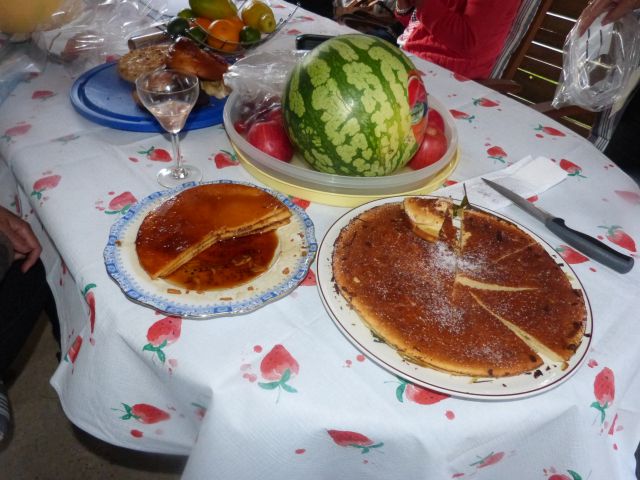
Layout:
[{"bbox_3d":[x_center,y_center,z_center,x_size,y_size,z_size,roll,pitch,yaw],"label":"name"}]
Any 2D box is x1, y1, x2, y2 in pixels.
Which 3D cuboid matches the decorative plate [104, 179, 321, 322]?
[{"bbox_3d":[-0.123,0.005,0.547,0.239,0.025,0.239,3,42,-3],"label":"decorative plate"}]

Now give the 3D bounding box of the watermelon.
[{"bbox_3d":[0.047,-0.175,0.617,0.192,0.192,0.192,6,42,0],"label":"watermelon"}]

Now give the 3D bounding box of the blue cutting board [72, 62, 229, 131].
[{"bbox_3d":[-0.285,-0.284,0.857,0.320,0.016,0.320,3,42,-3],"label":"blue cutting board"}]

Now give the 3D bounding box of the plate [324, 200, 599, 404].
[{"bbox_3d":[0.146,0.049,0.525,0.300,0.028,0.300,3,42,-3],"label":"plate"}]

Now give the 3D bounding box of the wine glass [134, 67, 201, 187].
[{"bbox_3d":[-0.196,-0.142,0.616,0.075,0.140,0.075,6,42,0],"label":"wine glass"}]

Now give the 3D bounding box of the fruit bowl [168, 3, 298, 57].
[{"bbox_3d":[-0.194,-0.483,1.022,0.290,0.105,0.290,6,42,0],"label":"fruit bowl"}]

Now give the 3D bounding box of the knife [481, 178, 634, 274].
[{"bbox_3d":[0.317,-0.030,0.639,0.027,0.020,0.233,-23,49,-28],"label":"knife"}]

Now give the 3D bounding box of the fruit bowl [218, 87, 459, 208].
[{"bbox_3d":[0.037,-0.186,0.759,0.378,0.050,0.378,3,42,-3],"label":"fruit bowl"}]

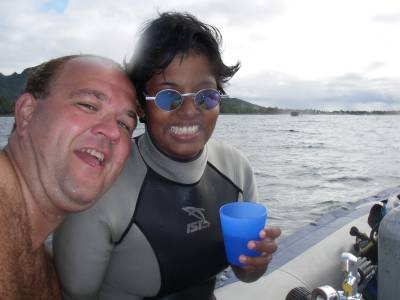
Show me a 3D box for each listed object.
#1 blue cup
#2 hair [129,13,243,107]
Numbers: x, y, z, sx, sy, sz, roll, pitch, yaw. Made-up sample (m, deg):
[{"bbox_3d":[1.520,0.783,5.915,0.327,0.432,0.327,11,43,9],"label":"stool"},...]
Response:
[{"bbox_3d":[0.073,0.144,0.744,0.079,0.088,0.079,0,12,0],"label":"blue cup"},{"bbox_3d":[-0.034,-0.174,0.855,0.208,0.200,0.215,-1,6,-14],"label":"hair"}]

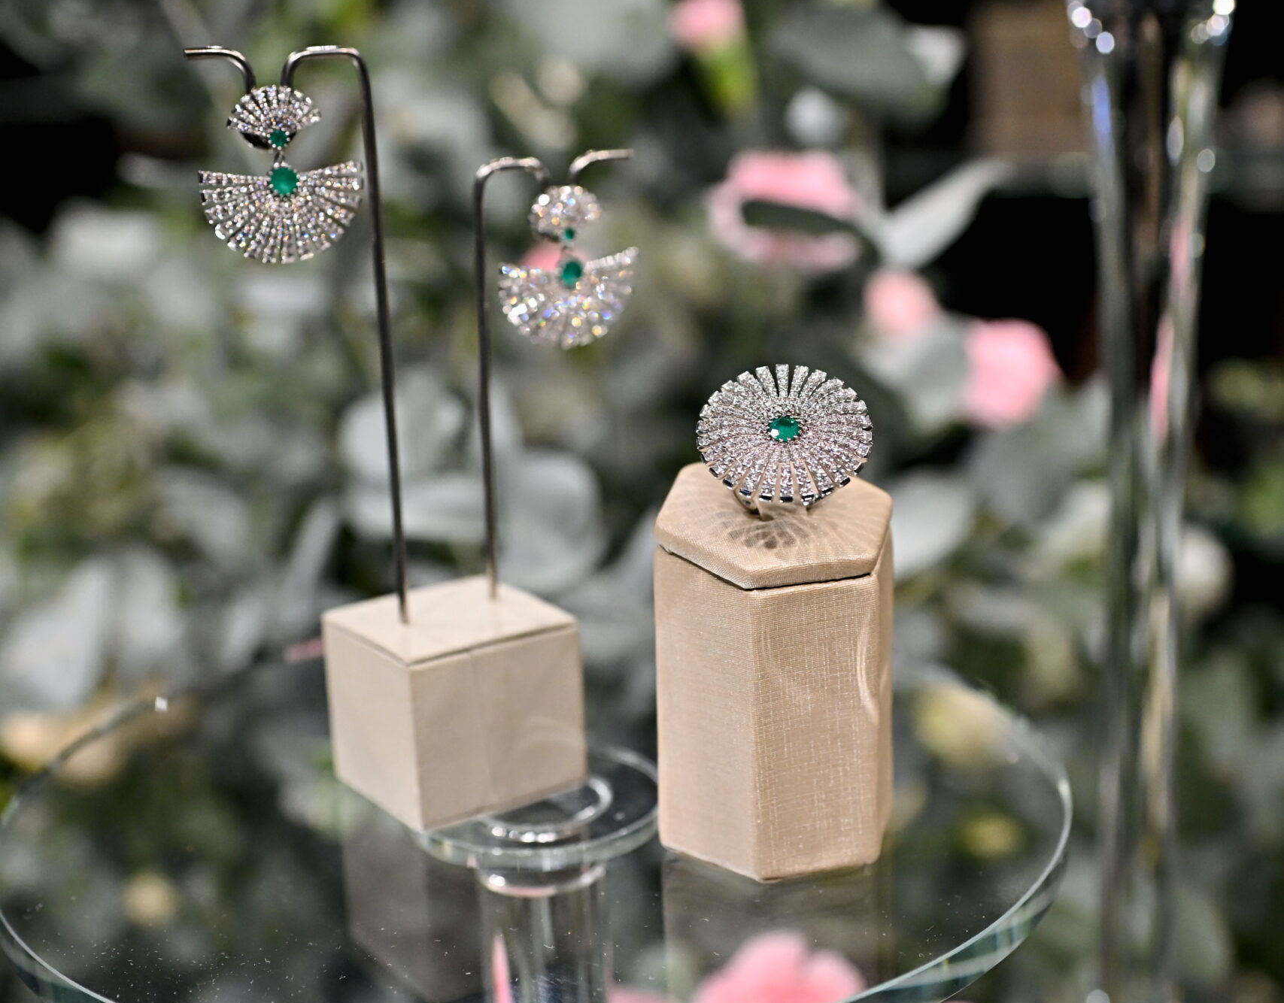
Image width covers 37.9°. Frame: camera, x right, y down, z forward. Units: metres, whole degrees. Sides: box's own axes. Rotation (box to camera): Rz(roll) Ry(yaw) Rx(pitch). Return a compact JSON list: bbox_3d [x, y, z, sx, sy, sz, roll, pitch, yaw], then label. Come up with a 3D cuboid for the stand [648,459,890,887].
[{"bbox_3d":[0.032,0.037,0.432,0.057,0.085,0.048,-6,15,-14],"label":"stand"}]

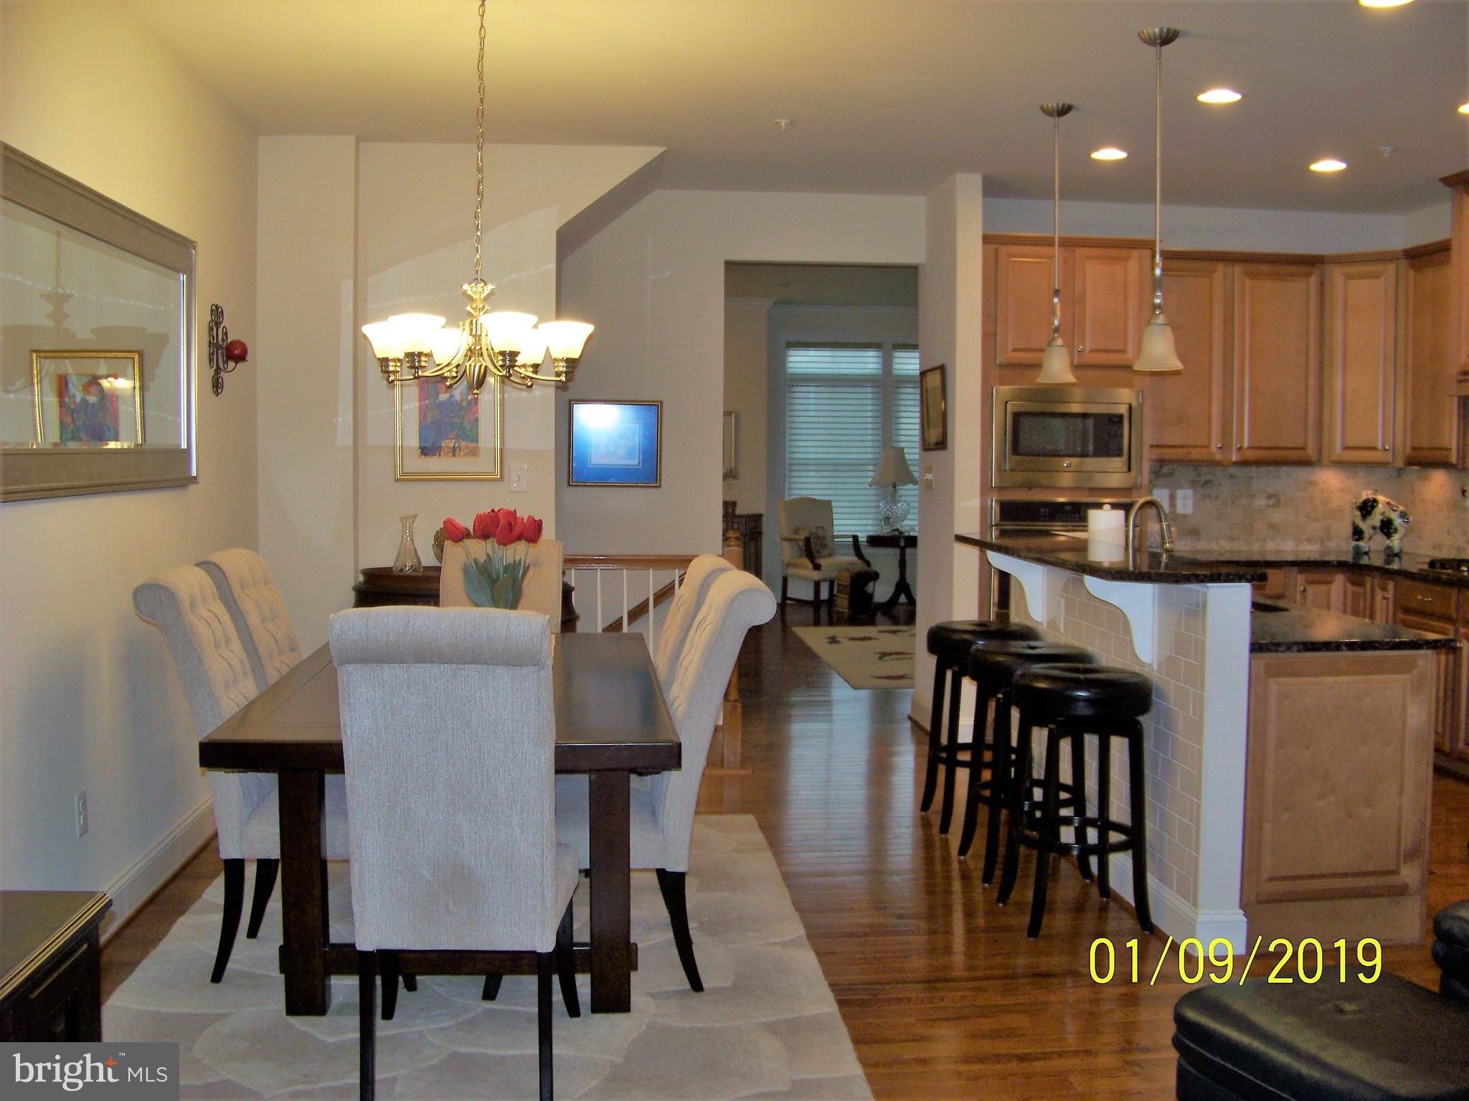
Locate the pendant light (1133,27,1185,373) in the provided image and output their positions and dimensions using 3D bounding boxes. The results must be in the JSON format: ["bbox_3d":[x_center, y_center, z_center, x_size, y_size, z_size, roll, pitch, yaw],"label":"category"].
[{"bbox_3d":[1.341,-1.089,4.776,0.156,1.044,0.156,0,4,-5],"label":"pendant light"}]

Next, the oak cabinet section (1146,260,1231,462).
[{"bbox_3d":[2.244,-0.956,7.854,0.490,1.017,0.330,0,4,-5],"label":"oak cabinet section"}]

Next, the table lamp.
[{"bbox_3d":[1.386,-0.518,13.274,0.420,0.760,0.420,0,4,-5],"label":"table lamp"}]

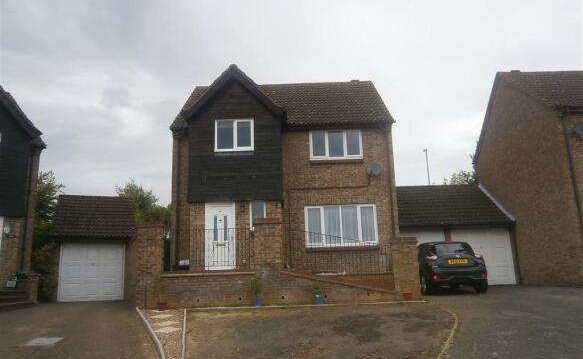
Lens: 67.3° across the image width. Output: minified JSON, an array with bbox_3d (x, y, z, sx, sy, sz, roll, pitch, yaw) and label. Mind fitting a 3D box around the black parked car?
[{"bbox_3d":[4.514,2.658,13.616,1.770,1.570,4.130,-2,-11,1],"label":"black parked car"}]

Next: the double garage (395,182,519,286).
[{"bbox_3d":[5.875,2.350,18.868,4.800,4.150,5.700,-2,-11,-1],"label":"double garage"}]

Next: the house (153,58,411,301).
[{"bbox_3d":[-0.224,-0.137,17.307,7.600,8.100,8.000,-2,-11,0],"label":"house"}]

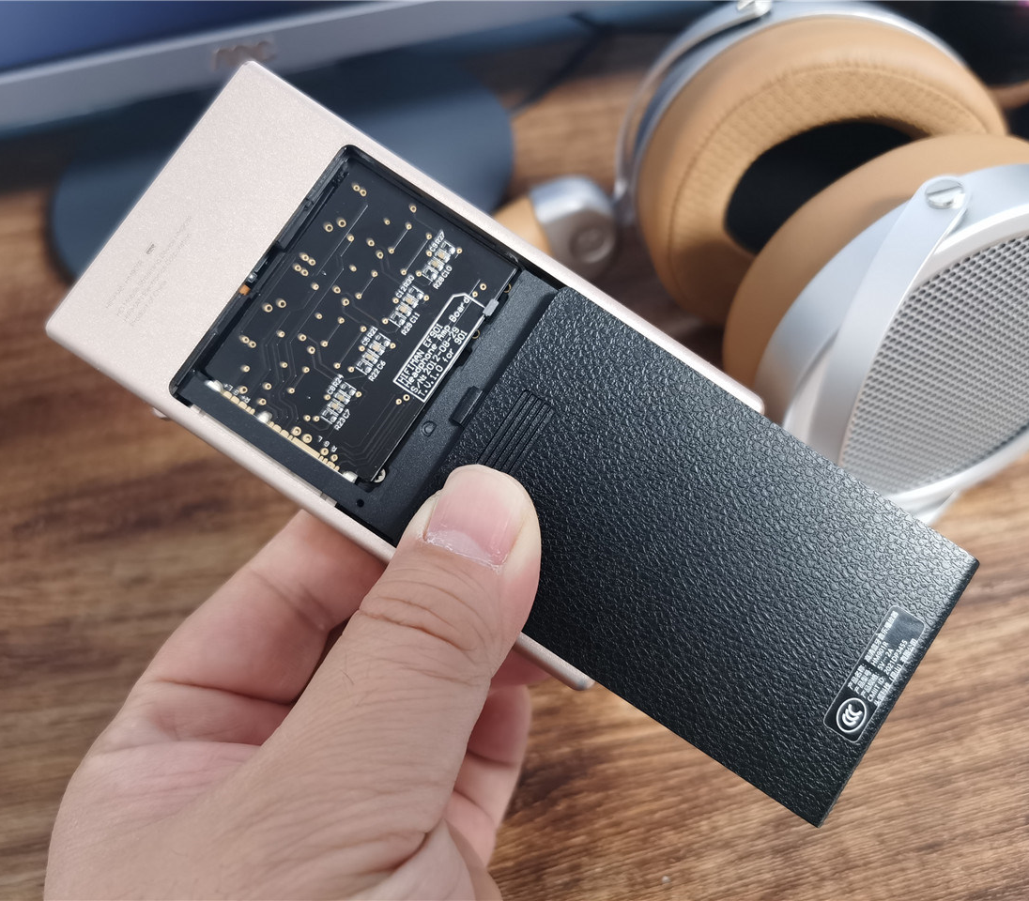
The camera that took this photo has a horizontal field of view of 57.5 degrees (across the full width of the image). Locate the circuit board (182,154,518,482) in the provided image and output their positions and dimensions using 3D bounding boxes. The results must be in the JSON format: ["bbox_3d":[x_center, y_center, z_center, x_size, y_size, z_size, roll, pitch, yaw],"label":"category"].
[{"bbox_3d":[-0.030,-0.025,0.182,0.041,0.003,0.053,34,84,2],"label":"circuit board"}]

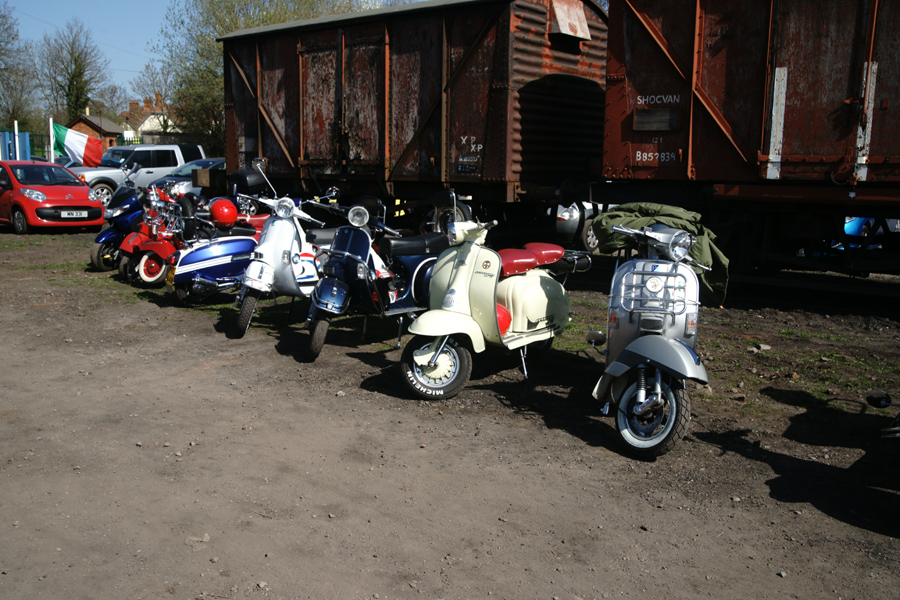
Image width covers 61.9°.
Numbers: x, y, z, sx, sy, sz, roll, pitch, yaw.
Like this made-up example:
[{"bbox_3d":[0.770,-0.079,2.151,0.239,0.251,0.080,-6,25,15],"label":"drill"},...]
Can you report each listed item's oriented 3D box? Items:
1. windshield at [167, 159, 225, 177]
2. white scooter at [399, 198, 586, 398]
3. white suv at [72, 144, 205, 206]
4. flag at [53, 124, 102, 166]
[{"bbox_3d":[-5.281,-2.739,15.500,1.350,0.420,0.600,9,12,39],"label":"windshield"},{"bbox_3d":[0.388,-0.024,4.985,0.700,1.070,1.940,8,12,36],"label":"white scooter"},{"bbox_3d":[-10.651,-4.184,25.000,1.950,1.880,4.820,7,11,32],"label":"white suv"},{"bbox_3d":[-9.438,-3.902,19.000,1.250,1.040,0.250,-1,10,-14],"label":"flag"}]

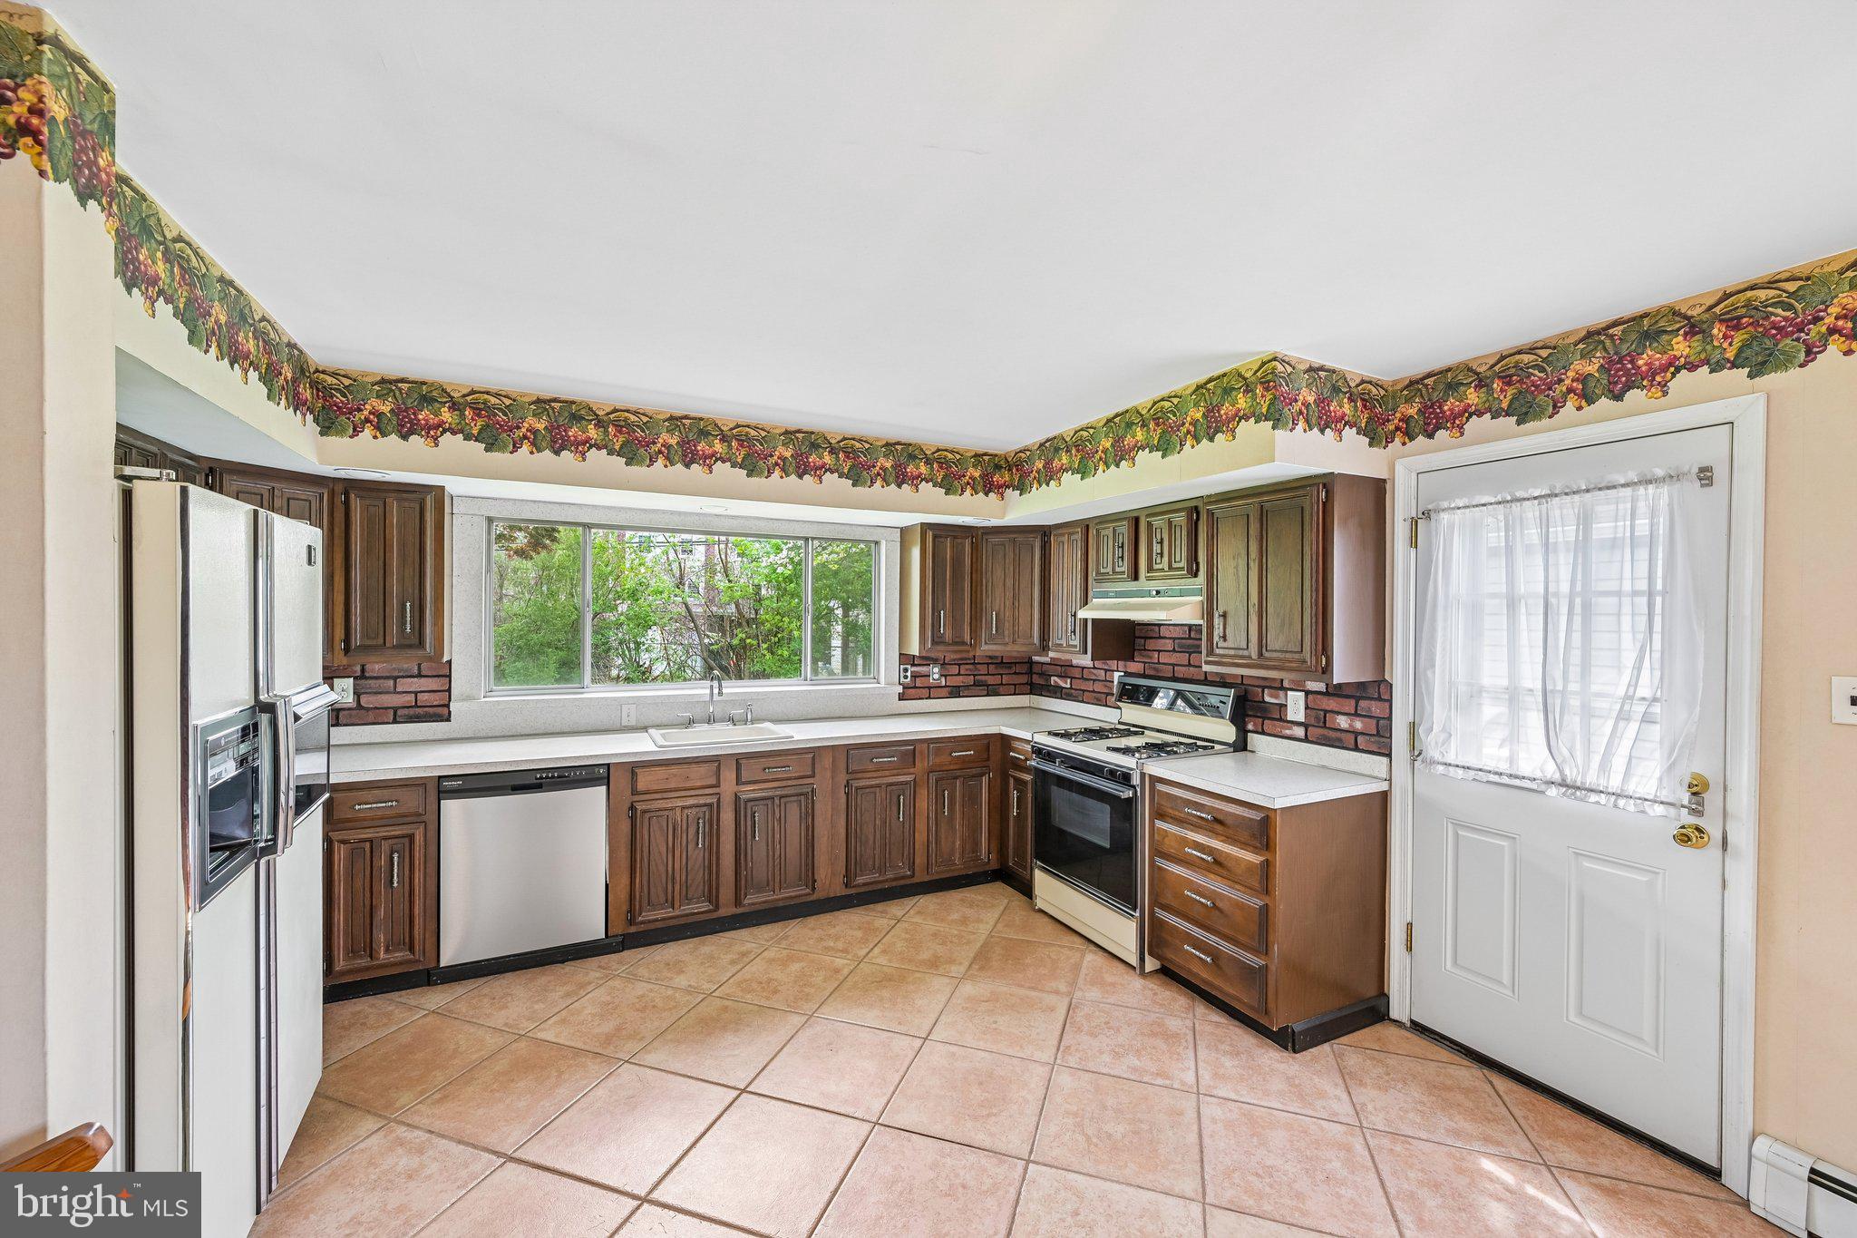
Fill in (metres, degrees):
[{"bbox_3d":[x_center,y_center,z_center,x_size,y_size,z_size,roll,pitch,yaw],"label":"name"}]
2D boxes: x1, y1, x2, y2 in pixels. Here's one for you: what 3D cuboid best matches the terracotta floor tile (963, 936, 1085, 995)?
[{"bbox_3d":[0.433,1.530,3.197,0.455,0.010,0.455,1,0,19],"label":"terracotta floor tile"}]

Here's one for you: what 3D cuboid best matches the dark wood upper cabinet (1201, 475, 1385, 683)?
[{"bbox_3d":[1.467,-0.146,2.945,0.350,0.764,0.600,0,0,-26],"label":"dark wood upper cabinet"}]

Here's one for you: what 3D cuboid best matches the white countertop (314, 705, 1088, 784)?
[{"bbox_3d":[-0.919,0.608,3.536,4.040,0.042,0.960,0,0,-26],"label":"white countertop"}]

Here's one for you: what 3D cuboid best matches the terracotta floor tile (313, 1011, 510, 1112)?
[{"bbox_3d":[-1.741,1.502,2.450,0.452,0.010,0.452,0,0,19],"label":"terracotta floor tile"}]

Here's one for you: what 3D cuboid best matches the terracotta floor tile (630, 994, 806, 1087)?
[{"bbox_3d":[-0.736,1.520,2.613,0.457,0.010,0.457,0,0,19],"label":"terracotta floor tile"}]

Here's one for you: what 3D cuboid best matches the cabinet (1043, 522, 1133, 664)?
[{"bbox_3d":[0.931,-0.162,4.148,0.330,0.780,0.392,1,0,-27],"label":"cabinet"}]

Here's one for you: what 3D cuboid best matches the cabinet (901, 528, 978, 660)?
[{"bbox_3d":[0.068,-0.170,4.457,0.390,0.780,0.310,1,0,-27],"label":"cabinet"}]

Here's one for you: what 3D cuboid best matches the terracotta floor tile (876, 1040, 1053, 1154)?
[{"bbox_3d":[0.141,1.525,2.315,0.457,0.010,0.457,0,0,19],"label":"terracotta floor tile"}]

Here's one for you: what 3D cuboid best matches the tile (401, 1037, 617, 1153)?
[{"bbox_3d":[-1.322,1.515,2.324,0.455,0.010,0.455,1,0,19],"label":"tile"}]

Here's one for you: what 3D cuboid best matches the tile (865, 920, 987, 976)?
[{"bbox_3d":[0.000,1.524,3.341,0.457,0.010,0.457,0,0,19],"label":"tile"}]

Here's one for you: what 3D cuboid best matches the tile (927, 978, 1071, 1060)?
[{"bbox_3d":[0.286,1.529,2.759,0.455,0.010,0.455,1,0,19],"label":"tile"}]

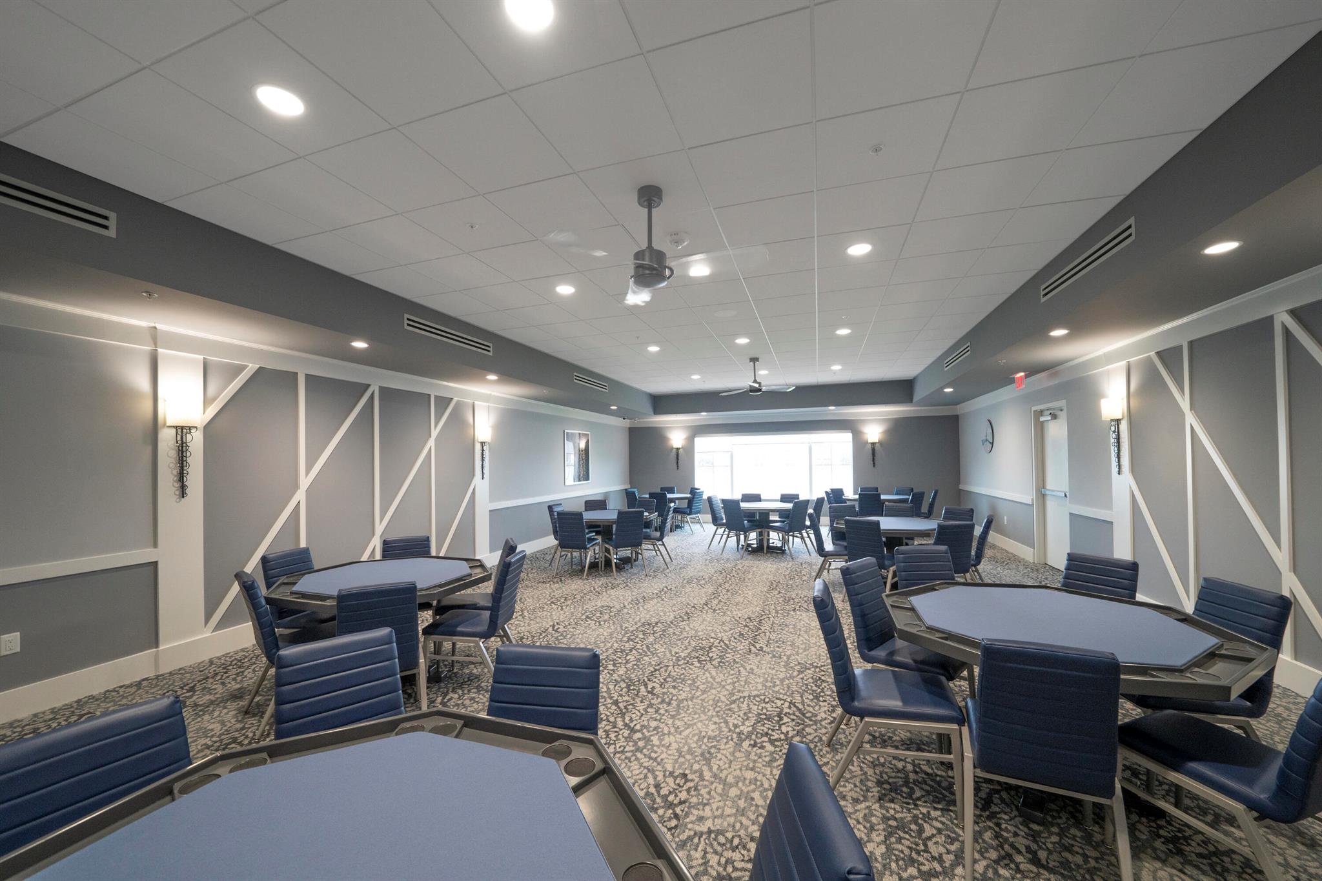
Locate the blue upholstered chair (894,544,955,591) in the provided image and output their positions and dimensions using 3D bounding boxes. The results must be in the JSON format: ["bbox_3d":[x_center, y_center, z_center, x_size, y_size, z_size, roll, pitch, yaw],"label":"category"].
[{"bbox_3d":[1.799,1.161,2.787,0.445,0.860,0.550,-1,-2,-1],"label":"blue upholstered chair"}]

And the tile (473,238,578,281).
[{"bbox_3d":[-1.048,-1.404,3.452,0.610,0.025,0.580,-2,-2,20],"label":"tile"}]

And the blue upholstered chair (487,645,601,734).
[{"bbox_3d":[-0.428,1.114,1.238,0.430,0.875,0.560,-1,-2,9],"label":"blue upholstered chair"}]

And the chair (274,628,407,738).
[{"bbox_3d":[-1.006,1.129,1.381,0.445,0.860,0.550,0,-2,-35],"label":"chair"}]

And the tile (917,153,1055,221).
[{"bbox_3d":[1.883,-1.484,2.611,0.600,0.020,0.600,-1,-3,18],"label":"tile"}]

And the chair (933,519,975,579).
[{"bbox_3d":[2.872,1.242,4.521,0.430,0.875,0.560,-1,-2,-2],"label":"chair"}]

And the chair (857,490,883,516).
[{"bbox_3d":[3.769,1.375,7.996,0.445,0.860,0.550,-1,-2,20],"label":"chair"}]

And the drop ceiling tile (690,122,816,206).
[{"bbox_3d":[0.518,-1.477,2.407,0.600,0.020,0.600,-1,-3,18],"label":"drop ceiling tile"}]

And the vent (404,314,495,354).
[{"bbox_3d":[-2.230,-1.109,4.737,0.030,0.140,1.200,-1,-2,20],"label":"vent"}]

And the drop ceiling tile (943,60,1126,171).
[{"bbox_3d":[1.663,-1.479,2.045,0.600,0.020,0.575,-1,-2,20],"label":"drop ceiling tile"}]

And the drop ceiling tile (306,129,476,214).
[{"bbox_3d":[-1.484,-1.489,2.505,0.605,0.020,0.605,-1,-2,19],"label":"drop ceiling tile"}]

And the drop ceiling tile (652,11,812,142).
[{"bbox_3d":[0.327,-1.530,1.925,0.605,0.020,0.605,-1,-2,19],"label":"drop ceiling tile"}]

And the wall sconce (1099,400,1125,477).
[{"bbox_3d":[4.490,-0.041,4.409,0.120,0.770,0.200,-1,-2,17],"label":"wall sconce"}]

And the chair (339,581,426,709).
[{"bbox_3d":[-1.570,1.227,2.582,0.395,0.880,0.600,1,-2,-20],"label":"chair"}]

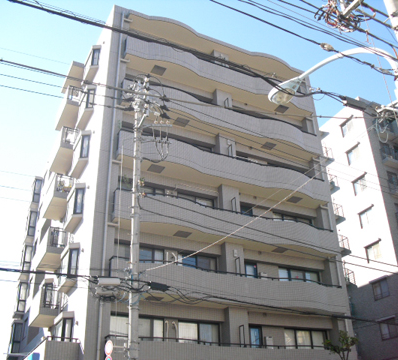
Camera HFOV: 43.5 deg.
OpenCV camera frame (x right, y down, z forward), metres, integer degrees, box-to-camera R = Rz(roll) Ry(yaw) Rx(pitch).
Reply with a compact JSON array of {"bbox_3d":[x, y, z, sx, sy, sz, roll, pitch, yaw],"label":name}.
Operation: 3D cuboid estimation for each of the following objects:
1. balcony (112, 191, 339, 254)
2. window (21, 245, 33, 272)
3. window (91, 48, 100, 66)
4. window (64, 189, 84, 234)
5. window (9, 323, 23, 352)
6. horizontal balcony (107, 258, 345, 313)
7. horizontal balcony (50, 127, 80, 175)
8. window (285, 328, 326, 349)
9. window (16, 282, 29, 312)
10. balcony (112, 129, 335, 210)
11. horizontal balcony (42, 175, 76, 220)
[{"bbox_3d":[1.559,2.195,22.940,11.339,1.251,1.421,12,-32,-23],"label":"balcony"},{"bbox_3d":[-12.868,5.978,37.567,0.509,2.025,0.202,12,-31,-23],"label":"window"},{"bbox_3d":[-5.537,-6.625,26.608,0.440,1.152,0.173,12,-31,-23],"label":"window"},{"bbox_3d":[-5.734,1.378,23.107,0.427,1.451,1.978,12,-32,-23],"label":"window"},{"bbox_3d":[-12.751,11.039,34.819,0.509,2.025,0.202,12,-31,-23],"label":"window"},{"bbox_3d":[1.561,4.738,21.208,11.182,1.319,1.469,12,-31,-23],"label":"horizontal balcony"},{"bbox_3d":[-7.393,-1.553,27.686,0.986,1.267,2.728,12,-31,-23],"label":"horizontal balcony"},{"bbox_3d":[5.052,7.870,22.988,2.465,1.943,0.174,12,-32,-23],"label":"window"},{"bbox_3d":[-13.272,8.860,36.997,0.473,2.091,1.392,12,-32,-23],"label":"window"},{"bbox_3d":[1.515,-0.359,24.315,11.339,1.251,1.392,12,-32,-23],"label":"balcony"},{"bbox_3d":[-7.335,0.978,26.312,0.986,1.267,2.728,12,-31,-23],"label":"horizontal balcony"}]

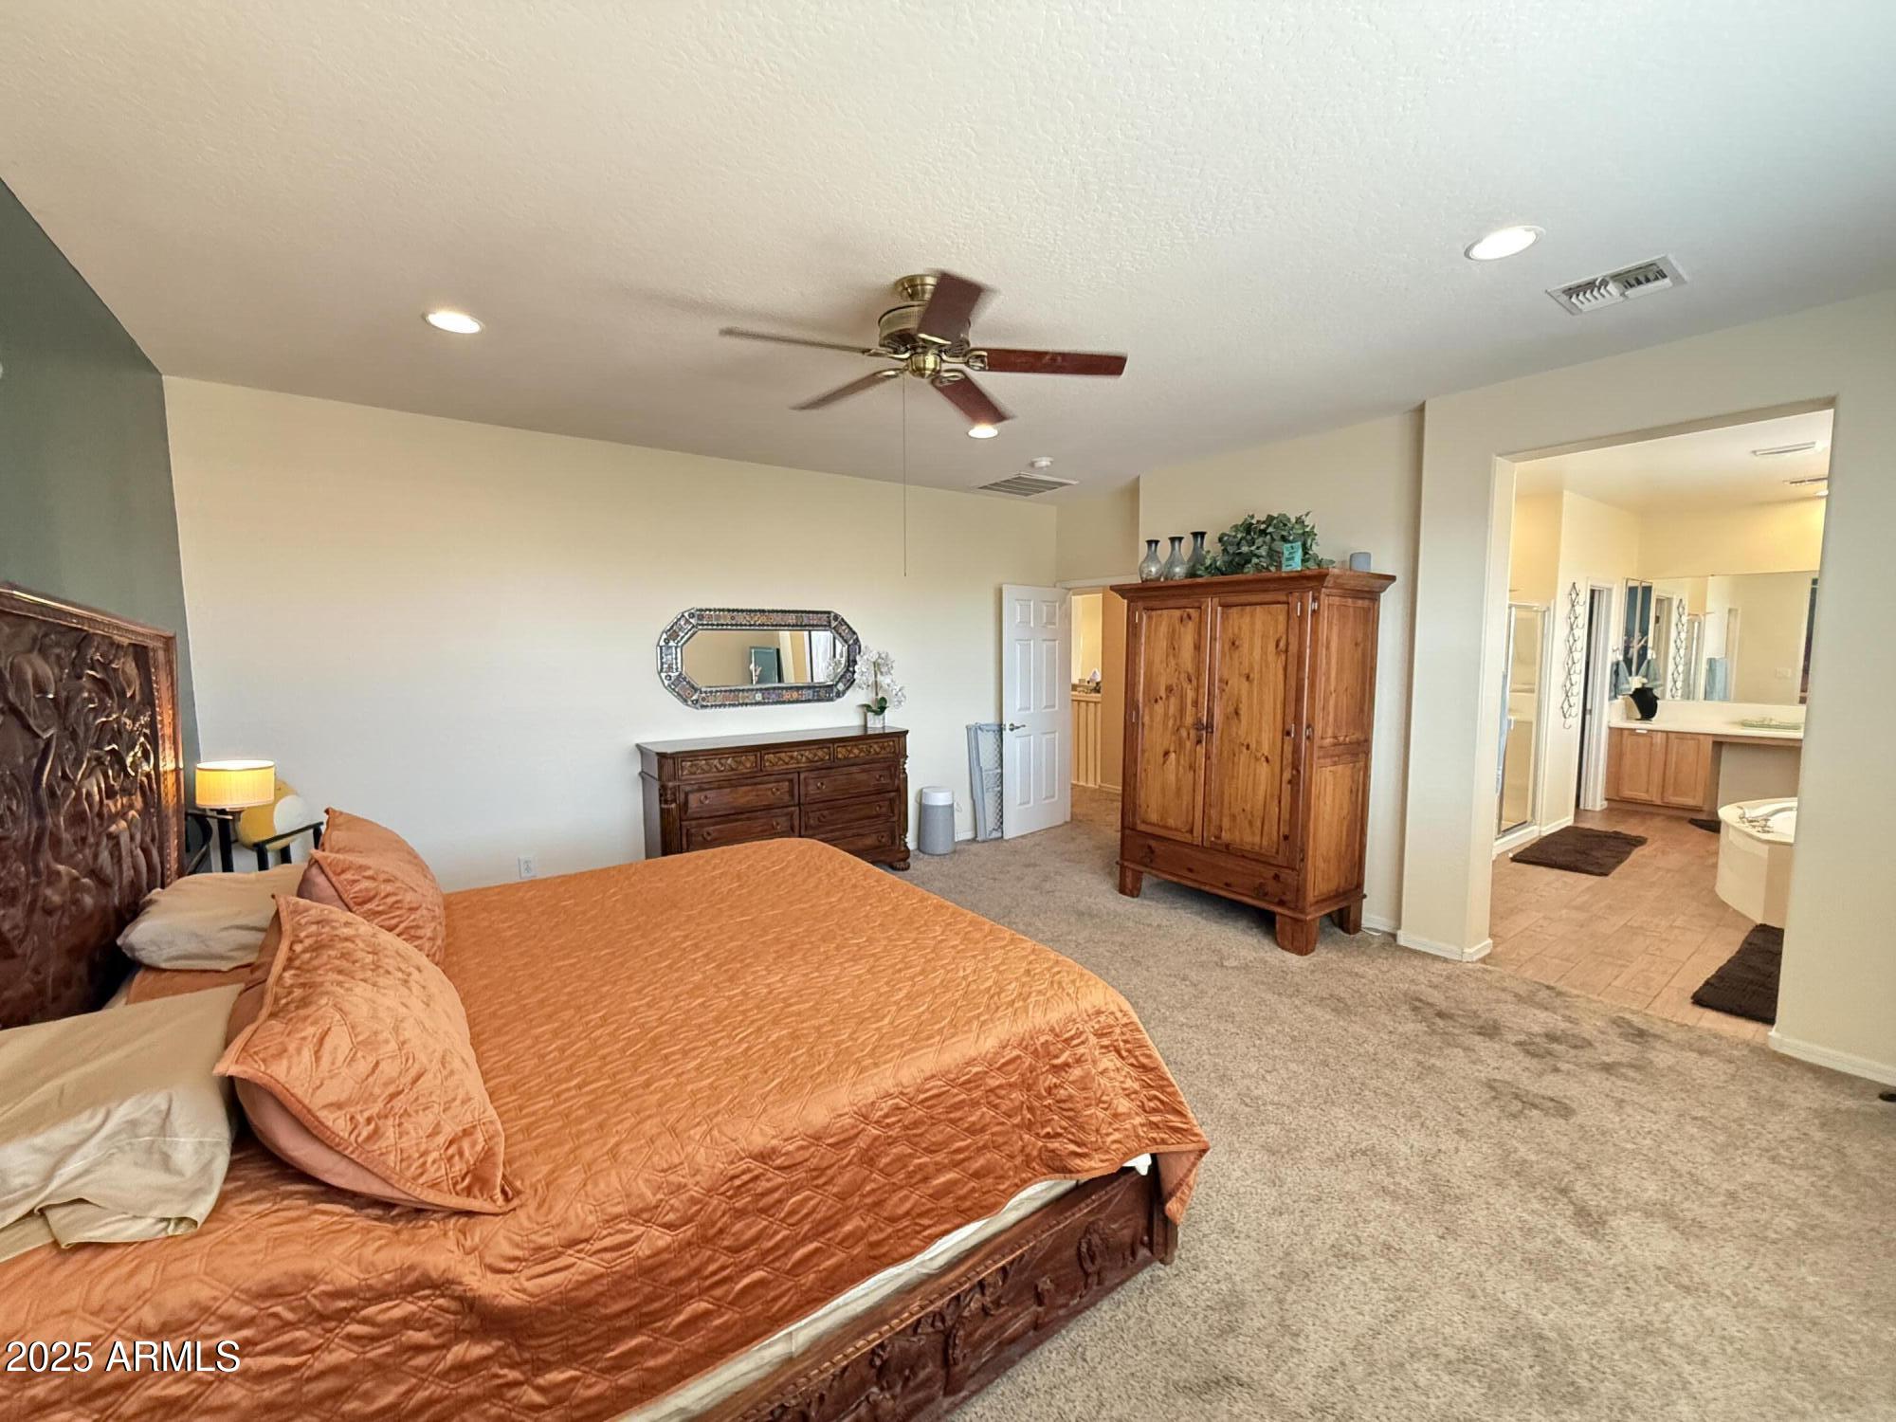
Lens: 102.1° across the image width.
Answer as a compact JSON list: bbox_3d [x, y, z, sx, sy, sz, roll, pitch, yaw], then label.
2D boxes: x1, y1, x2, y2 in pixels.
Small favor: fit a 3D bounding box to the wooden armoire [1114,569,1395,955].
[{"bbox_3d":[1.663,0.226,4.393,0.680,1.897,1.335,-4,6,-36],"label":"wooden armoire"}]

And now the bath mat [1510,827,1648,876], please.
[{"bbox_3d":[4.811,1.055,5.801,1.500,0.030,0.530,-4,6,-36],"label":"bath mat"}]

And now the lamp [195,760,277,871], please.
[{"bbox_3d":[-2.789,0.429,3.015,0.236,0.430,0.236,-4,6,-36],"label":"lamp"}]

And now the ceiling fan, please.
[{"bbox_3d":[-0.084,-1.268,2.583,1.300,0.301,1.300,-4,6,-36],"label":"ceiling fan"}]

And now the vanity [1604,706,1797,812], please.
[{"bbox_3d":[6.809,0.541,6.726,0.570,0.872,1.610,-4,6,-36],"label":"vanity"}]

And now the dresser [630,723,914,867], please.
[{"bbox_3d":[-1.081,0.650,4.972,1.705,0.968,0.510,-4,6,-36],"label":"dresser"}]

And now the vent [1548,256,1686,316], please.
[{"bbox_3d":[2.248,-1.422,2.577,0.307,0.030,0.304,-4,6,-36],"label":"vent"}]

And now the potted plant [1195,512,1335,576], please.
[{"bbox_3d":[1.693,-0.871,4.134,0.420,0.333,0.710,-4,6,-36],"label":"potted plant"}]

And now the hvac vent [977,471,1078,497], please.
[{"bbox_3d":[0.591,-1.688,5.764,0.570,0.030,0.597,-4,6,-36],"label":"hvac vent"}]

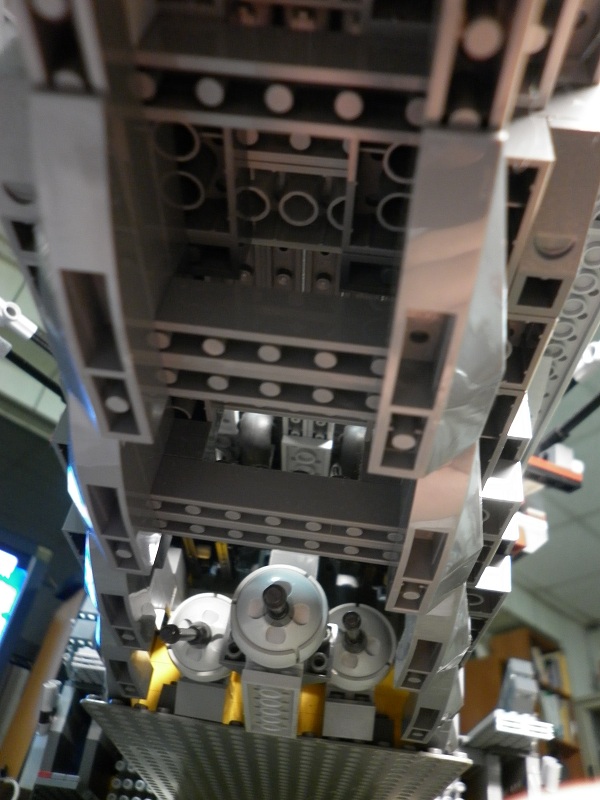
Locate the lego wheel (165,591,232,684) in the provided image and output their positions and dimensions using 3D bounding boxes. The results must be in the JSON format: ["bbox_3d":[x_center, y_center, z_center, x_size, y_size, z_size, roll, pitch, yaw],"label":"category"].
[{"bbox_3d":[-0.029,0.075,0.205,0.025,0.025,0.009,7,-39,4],"label":"lego wheel"}]

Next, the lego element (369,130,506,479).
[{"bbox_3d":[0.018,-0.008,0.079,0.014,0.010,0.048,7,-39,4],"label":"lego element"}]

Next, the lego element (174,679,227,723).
[{"bbox_3d":[-0.032,0.101,0.213,0.016,0.010,0.011,7,-39,4],"label":"lego element"}]

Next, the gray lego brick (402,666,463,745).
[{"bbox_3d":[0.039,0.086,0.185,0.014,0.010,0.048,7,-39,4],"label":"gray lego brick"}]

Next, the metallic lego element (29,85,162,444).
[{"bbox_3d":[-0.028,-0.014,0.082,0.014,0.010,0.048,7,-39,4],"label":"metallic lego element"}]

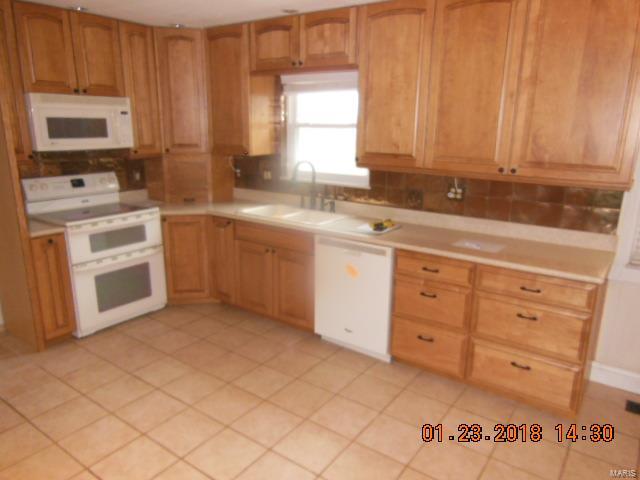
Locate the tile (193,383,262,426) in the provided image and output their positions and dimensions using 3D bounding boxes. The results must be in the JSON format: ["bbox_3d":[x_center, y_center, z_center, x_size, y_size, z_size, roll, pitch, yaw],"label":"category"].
[{"bbox_3d":[-0.540,0.971,2.732,0.303,0.010,0.303,11,17,34],"label":"tile"}]

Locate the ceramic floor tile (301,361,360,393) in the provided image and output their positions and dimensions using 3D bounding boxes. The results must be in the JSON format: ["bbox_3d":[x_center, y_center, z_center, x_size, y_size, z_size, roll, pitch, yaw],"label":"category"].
[{"bbox_3d":[0.072,0.914,3.089,0.306,0.010,0.306,11,17,34],"label":"ceramic floor tile"}]

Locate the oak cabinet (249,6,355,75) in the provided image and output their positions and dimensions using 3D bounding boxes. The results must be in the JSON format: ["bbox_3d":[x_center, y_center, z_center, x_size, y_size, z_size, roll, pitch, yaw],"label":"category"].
[{"bbox_3d":[-0.054,-1.499,3.580,1.025,0.378,0.343,10,17,33],"label":"oak cabinet"}]

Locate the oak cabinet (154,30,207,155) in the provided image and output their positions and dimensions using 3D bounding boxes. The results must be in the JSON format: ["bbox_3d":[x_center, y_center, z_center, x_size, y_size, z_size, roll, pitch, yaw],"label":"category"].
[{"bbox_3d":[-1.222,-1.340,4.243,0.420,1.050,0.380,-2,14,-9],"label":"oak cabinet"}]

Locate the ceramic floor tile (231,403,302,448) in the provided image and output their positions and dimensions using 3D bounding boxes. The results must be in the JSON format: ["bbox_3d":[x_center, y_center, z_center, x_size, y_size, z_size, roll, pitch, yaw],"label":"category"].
[{"bbox_3d":[-0.288,1.022,2.564,0.302,0.012,0.302,11,17,34],"label":"ceramic floor tile"}]

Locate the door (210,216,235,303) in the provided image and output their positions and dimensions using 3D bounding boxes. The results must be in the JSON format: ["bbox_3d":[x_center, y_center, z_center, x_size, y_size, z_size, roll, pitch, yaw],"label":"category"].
[{"bbox_3d":[-0.841,0.172,3.961,0.270,0.720,0.020,11,17,34],"label":"door"}]

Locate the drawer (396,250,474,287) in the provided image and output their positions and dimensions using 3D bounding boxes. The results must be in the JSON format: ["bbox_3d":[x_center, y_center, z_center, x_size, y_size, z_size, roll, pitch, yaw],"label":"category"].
[{"bbox_3d":[0.799,0.136,2.972,0.483,0.139,0.420,10,17,32],"label":"drawer"}]

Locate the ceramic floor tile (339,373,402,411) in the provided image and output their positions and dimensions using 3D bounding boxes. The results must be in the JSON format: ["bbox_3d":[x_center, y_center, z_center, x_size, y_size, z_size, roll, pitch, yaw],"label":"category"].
[{"bbox_3d":[0.320,0.952,2.879,0.302,0.012,0.302,11,17,34],"label":"ceramic floor tile"}]

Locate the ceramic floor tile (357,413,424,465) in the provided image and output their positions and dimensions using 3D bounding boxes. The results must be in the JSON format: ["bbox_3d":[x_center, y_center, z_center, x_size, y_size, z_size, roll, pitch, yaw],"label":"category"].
[{"bbox_3d":[0.396,1.069,2.490,0.306,0.010,0.306,11,17,34],"label":"ceramic floor tile"}]

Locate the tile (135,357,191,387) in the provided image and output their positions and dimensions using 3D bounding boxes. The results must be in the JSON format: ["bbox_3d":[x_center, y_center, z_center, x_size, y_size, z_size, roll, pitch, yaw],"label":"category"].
[{"bbox_3d":[-1.054,0.892,3.126,0.306,0.010,0.306,11,17,34],"label":"tile"}]

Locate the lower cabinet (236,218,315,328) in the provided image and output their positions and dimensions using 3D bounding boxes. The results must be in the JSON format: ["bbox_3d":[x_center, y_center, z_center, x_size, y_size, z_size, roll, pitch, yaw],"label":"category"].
[{"bbox_3d":[-0.199,0.239,3.906,0.870,0.835,0.620,11,17,34],"label":"lower cabinet"}]

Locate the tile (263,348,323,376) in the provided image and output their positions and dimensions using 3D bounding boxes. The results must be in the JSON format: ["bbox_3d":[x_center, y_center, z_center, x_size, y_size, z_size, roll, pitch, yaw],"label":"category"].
[{"bbox_3d":[-0.185,0.864,3.261,0.307,0.010,0.307,11,17,34],"label":"tile"}]

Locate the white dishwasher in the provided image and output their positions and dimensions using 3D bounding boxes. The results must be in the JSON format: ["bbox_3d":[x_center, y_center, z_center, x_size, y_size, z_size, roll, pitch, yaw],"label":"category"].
[{"bbox_3d":[0.387,0.357,3.551,0.619,0.843,0.603,10,17,33],"label":"white dishwasher"}]

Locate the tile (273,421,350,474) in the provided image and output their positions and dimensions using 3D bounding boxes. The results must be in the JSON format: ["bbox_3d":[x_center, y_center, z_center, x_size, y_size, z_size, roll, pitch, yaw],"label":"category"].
[{"bbox_3d":[-0.038,1.069,2.392,0.302,0.012,0.302,11,17,34],"label":"tile"}]

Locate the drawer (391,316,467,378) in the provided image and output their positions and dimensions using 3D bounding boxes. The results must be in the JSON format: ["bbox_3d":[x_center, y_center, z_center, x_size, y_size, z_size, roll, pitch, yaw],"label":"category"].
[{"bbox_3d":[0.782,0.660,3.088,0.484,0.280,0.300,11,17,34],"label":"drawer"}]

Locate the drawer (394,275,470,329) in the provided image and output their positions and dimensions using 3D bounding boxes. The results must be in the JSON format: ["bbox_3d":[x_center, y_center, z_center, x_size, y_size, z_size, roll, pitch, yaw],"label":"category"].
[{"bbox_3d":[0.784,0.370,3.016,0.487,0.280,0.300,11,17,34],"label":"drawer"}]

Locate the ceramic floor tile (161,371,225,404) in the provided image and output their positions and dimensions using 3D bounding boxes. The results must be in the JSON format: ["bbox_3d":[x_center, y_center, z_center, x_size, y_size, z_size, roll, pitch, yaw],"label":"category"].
[{"bbox_3d":[-0.800,0.937,2.945,0.307,0.010,0.307,11,17,34],"label":"ceramic floor tile"}]

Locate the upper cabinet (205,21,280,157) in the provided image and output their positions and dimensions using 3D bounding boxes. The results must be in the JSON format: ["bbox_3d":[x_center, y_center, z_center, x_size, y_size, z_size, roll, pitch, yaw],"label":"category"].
[{"bbox_3d":[-0.689,-1.297,4.095,0.508,1.053,0.323,11,17,34],"label":"upper cabinet"}]

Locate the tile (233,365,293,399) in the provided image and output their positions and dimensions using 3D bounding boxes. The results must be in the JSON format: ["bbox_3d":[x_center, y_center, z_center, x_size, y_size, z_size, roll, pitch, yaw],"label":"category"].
[{"bbox_3d":[-0.360,0.917,2.981,0.302,0.012,0.302,11,17,34],"label":"tile"}]

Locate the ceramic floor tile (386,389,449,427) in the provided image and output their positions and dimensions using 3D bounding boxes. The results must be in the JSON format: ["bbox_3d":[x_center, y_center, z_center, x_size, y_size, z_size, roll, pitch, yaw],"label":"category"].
[{"bbox_3d":[0.568,0.994,2.700,0.303,0.010,0.303,11,17,34],"label":"ceramic floor tile"}]

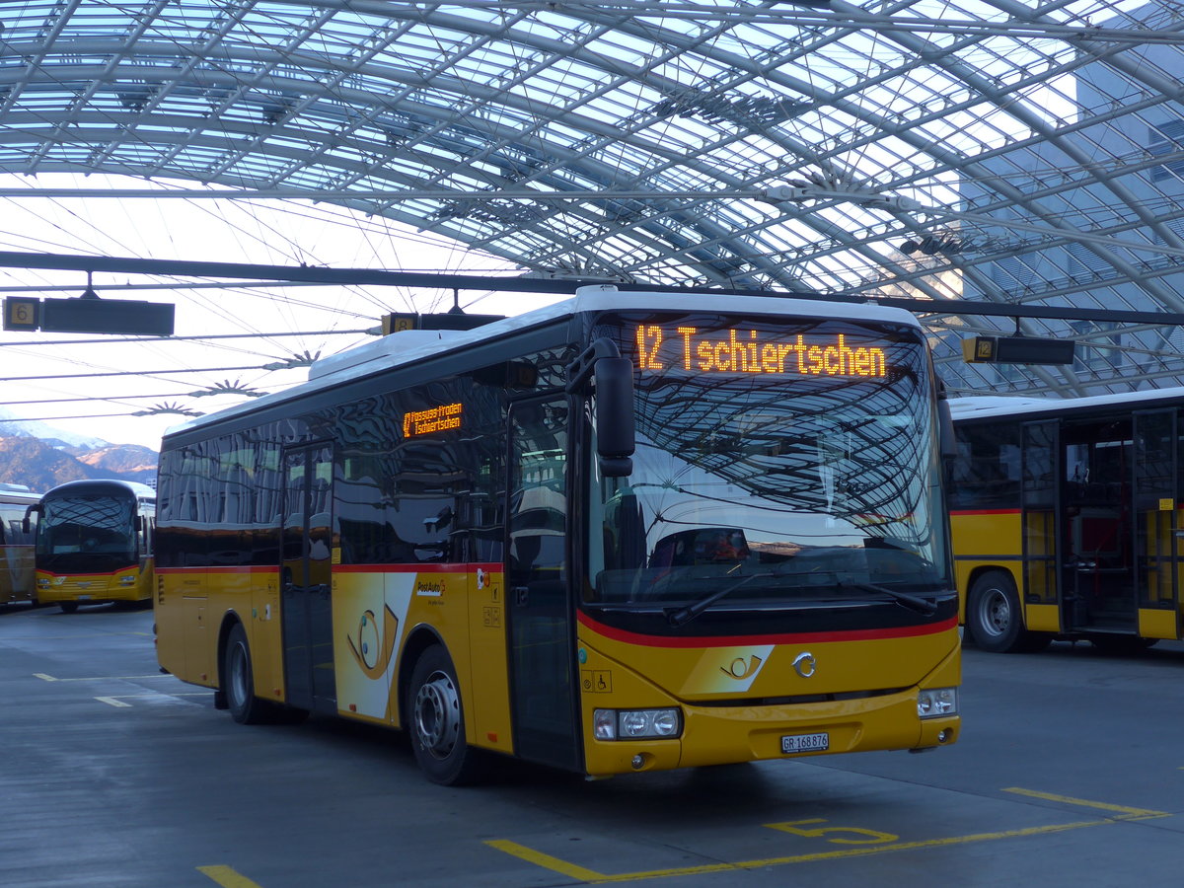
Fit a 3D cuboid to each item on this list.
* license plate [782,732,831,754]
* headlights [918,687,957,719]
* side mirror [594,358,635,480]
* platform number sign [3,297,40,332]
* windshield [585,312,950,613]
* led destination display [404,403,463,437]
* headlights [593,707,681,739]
[{"bbox_3d":[1.191,1.671,9.916,0.305,0.095,0.020,0,-4,-26],"label":"license plate"},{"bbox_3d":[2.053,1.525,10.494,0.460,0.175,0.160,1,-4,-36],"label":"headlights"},{"bbox_3d":[0.119,-0.134,9.120,0.210,0.620,0.130,-1,-4,-1],"label":"side mirror"},{"bbox_3d":[-7.006,-1.569,21.833,0.380,0.400,0.350,0,-4,-26],"label":"platform number sign"},{"bbox_3d":[1.086,0.089,10.172,2.400,1.600,0.360,0,-8,-26],"label":"windshield"},{"bbox_3d":[-1.068,-0.163,11.924,0.070,0.180,1.100,0,-4,-26],"label":"led destination display"},{"bbox_3d":[0.243,1.512,9.620,0.470,0.180,0.160,0,-4,-16],"label":"headlights"}]

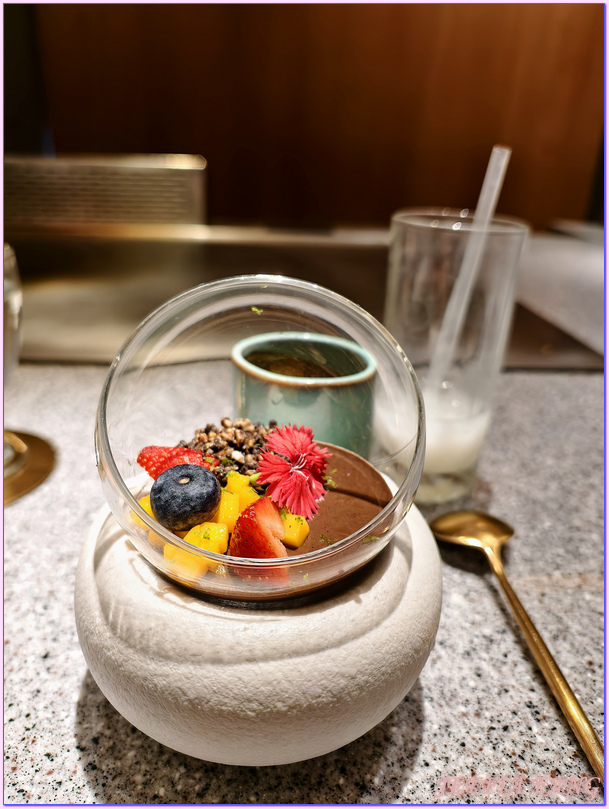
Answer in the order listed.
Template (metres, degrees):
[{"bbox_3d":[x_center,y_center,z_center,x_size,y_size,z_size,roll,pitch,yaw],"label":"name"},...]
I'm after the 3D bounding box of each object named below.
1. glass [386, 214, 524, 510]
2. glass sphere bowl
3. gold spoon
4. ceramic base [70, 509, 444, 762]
[{"bbox_3d":[0.069,-0.022,0.279,0.061,0.141,0.061,1,27,0],"label":"glass"},{"bbox_3d":[-0.013,0.011,0.171,0.100,0.096,0.099,1,27,0],"label":"glass sphere bowl"},{"bbox_3d":[0.089,0.094,0.185,0.039,0.020,0.180,-2,27,-6],"label":"gold spoon"},{"bbox_3d":[-0.015,0.065,0.199,0.128,0.056,0.128,1,27,0],"label":"ceramic base"}]

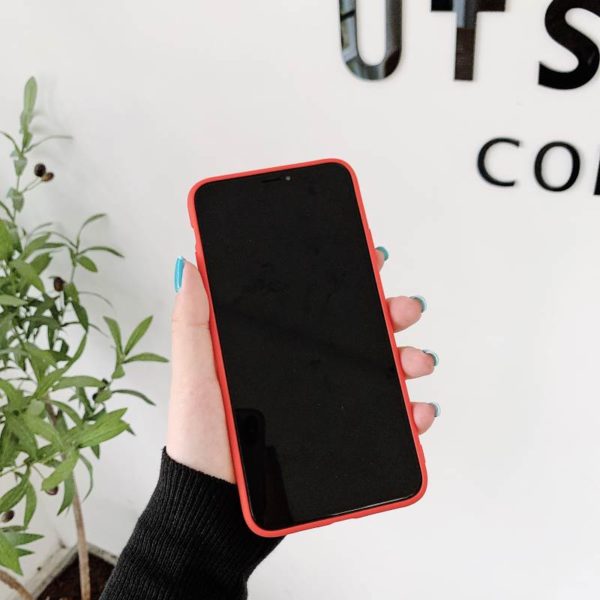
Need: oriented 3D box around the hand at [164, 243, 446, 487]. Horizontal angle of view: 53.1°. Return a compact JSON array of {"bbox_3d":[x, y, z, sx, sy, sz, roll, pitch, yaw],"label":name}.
[{"bbox_3d":[0.005,0.030,0.284,0.122,0.108,0.068,0,-11,-7],"label":"hand"}]

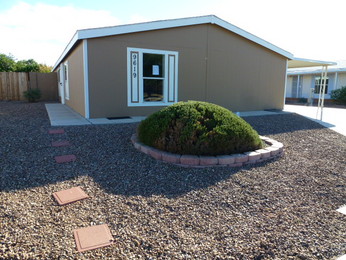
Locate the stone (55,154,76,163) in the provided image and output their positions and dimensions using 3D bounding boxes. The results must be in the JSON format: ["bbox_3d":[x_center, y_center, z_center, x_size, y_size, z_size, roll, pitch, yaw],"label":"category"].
[{"bbox_3d":[-1.744,0.472,4.076,0.305,0.043,0.302,-5,17,-31],"label":"stone"}]

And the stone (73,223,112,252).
[{"bbox_3d":[-0.727,0.999,2.297,0.305,0.043,0.302,-4,16,-27],"label":"stone"}]

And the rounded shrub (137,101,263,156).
[{"bbox_3d":[0.538,-0.185,5.177,2.500,0.850,2.450,2,9,6],"label":"rounded shrub"}]

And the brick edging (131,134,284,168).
[{"bbox_3d":[0.606,0.265,5.370,3.050,0.180,3.000,2,9,6],"label":"brick edging"}]

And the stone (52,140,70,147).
[{"bbox_3d":[-2.119,0.274,4.746,0.305,0.043,0.302,-6,17,-32],"label":"stone"}]

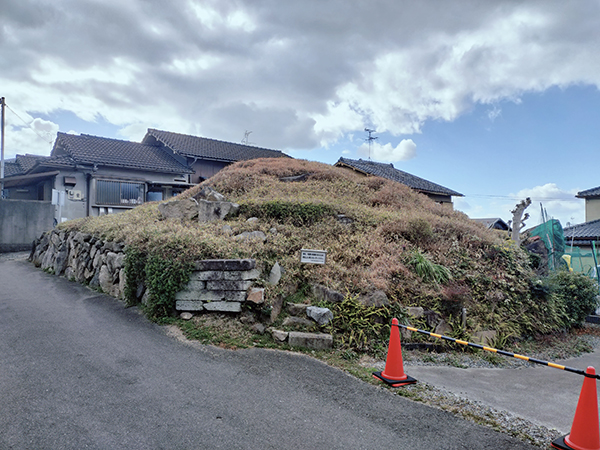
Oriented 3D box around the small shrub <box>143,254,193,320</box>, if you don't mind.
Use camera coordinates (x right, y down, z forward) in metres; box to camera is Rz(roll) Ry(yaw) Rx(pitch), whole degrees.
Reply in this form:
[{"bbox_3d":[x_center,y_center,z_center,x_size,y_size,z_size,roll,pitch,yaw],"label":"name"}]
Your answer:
[{"bbox_3d":[-2.033,0.951,6.700,0.770,0.980,0.600,0,-1,9],"label":"small shrub"}]

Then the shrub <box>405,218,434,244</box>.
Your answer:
[{"bbox_3d":[2.455,0.134,8.900,0.620,0.520,0.550,0,-1,14],"label":"shrub"}]

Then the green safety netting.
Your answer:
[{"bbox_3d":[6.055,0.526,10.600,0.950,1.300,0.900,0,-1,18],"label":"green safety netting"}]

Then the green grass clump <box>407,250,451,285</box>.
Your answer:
[{"bbox_3d":[2.224,0.736,7.500,0.750,0.580,0.600,0,-1,14],"label":"green grass clump"}]

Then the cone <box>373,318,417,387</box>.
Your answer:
[{"bbox_3d":[1.059,1.393,4.830,0.380,0.700,0.380,1,-1,-34],"label":"cone"}]

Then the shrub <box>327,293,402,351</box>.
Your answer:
[{"bbox_3d":[0.945,1.400,6.350,1.080,0.780,0.750,0,-1,9],"label":"shrub"}]

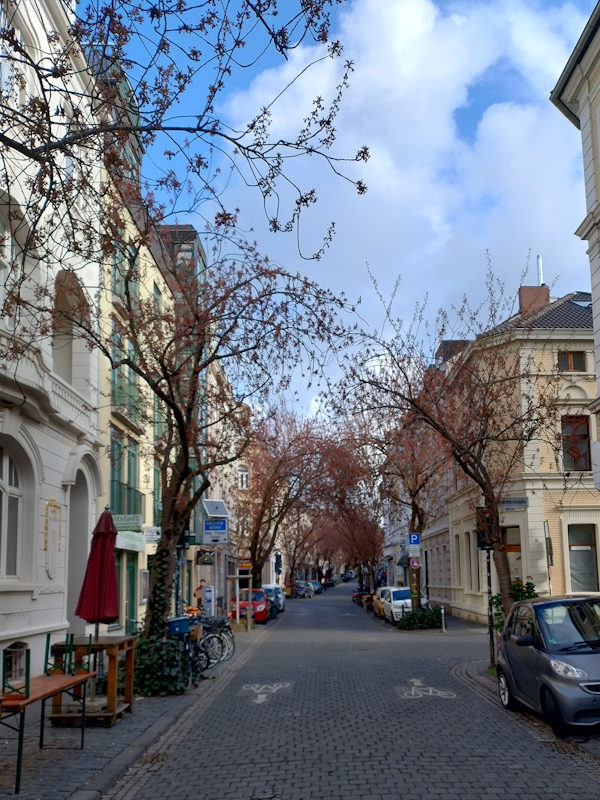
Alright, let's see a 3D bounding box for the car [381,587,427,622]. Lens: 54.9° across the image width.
[{"bbox_3d":[4.923,9.711,27.422,1.660,1.500,3.700,-1,-17,2],"label":"car"}]

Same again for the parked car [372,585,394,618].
[{"bbox_3d":[5.092,11.028,31.727,1.760,1.530,4.200,-1,-17,2],"label":"parked car"}]

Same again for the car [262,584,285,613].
[{"bbox_3d":[-1.768,12.594,36.831,1.770,1.560,4.100,-1,-17,2],"label":"car"}]

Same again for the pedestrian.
[{"bbox_3d":[-4.079,8.356,23.664,0.520,1.780,0.380,8,-19,-25],"label":"pedestrian"}]

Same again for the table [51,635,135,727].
[{"bbox_3d":[-2.865,3.934,8.098,0.860,1.000,0.900,-1,-17,2],"label":"table"}]

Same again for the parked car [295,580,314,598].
[{"bbox_3d":[0.522,18.254,55.728,1.780,1.540,4.200,-2,-17,3],"label":"parked car"}]

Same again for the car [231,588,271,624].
[{"bbox_3d":[-2.277,10.065,28.322,1.660,1.500,3.650,-1,-17,2],"label":"car"}]

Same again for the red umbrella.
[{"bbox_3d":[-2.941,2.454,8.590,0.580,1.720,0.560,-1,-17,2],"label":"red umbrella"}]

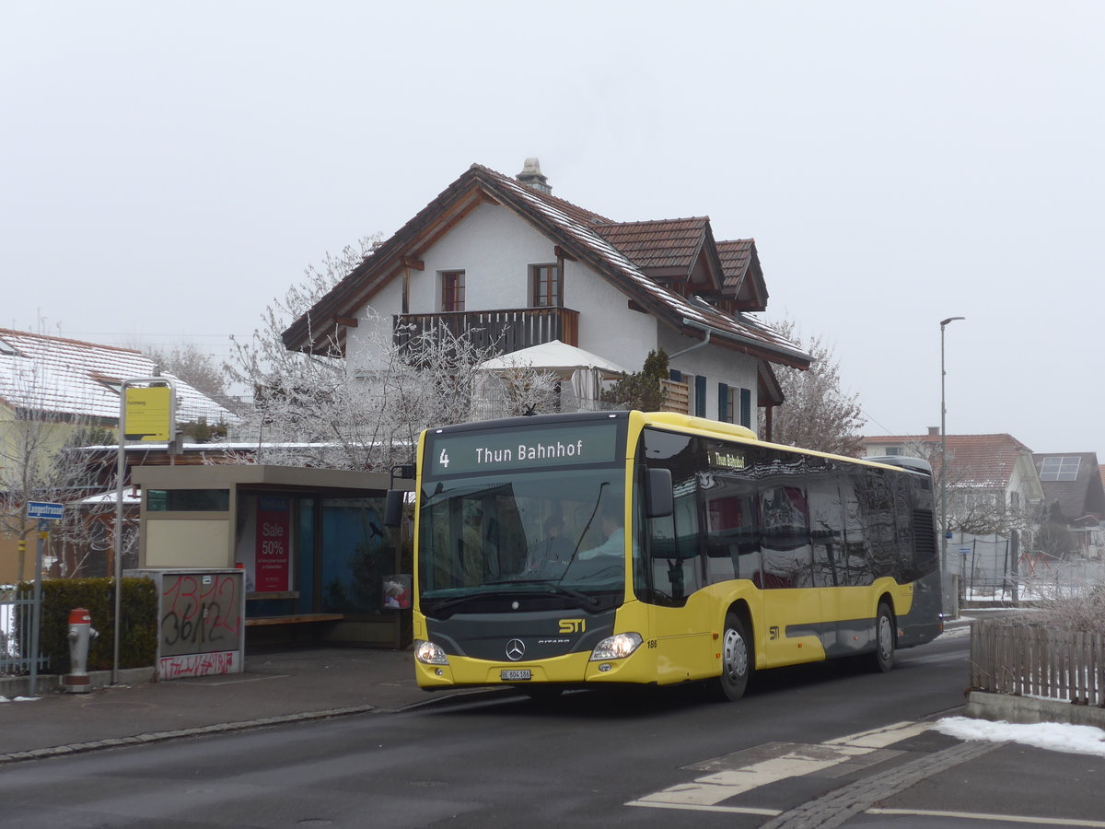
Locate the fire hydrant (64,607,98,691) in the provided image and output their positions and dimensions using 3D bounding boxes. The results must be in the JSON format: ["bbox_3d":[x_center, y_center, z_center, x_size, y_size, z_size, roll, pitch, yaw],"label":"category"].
[{"bbox_3d":[-5.158,2.581,20.626,0.330,0.902,0.340,-3,-5,42],"label":"fire hydrant"}]

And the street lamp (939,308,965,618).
[{"bbox_3d":[9.805,1.247,46.022,0.660,7.328,0.270,-1,-4,25],"label":"street lamp"}]

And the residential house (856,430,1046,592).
[{"bbox_3d":[18.714,4.575,87.898,7.800,7.600,8.300,-1,-4,23],"label":"residential house"}]

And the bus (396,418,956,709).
[{"bbox_3d":[2.221,1.830,23.526,2.600,3.070,12.130,-3,-5,25],"label":"bus"}]

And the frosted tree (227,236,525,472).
[{"bbox_3d":[-3.110,0.476,32.538,4.700,6.500,4.400,0,-4,0],"label":"frosted tree"}]

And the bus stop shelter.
[{"bbox_3d":[-3.770,2.150,27.180,2.160,2.630,4.650,-1,-4,25],"label":"bus stop shelter"}]

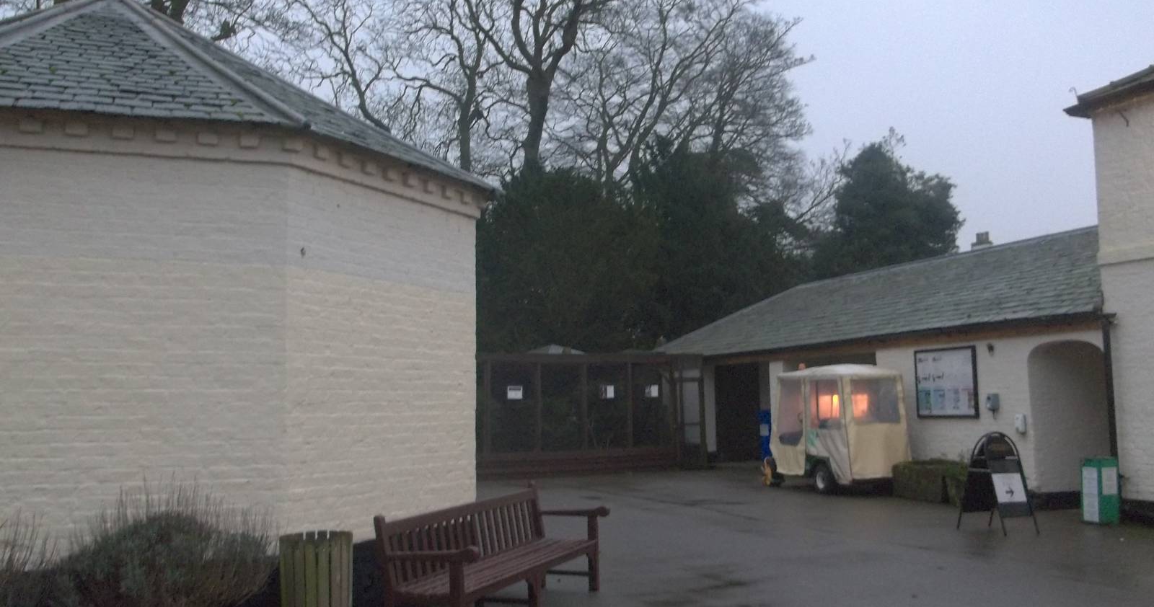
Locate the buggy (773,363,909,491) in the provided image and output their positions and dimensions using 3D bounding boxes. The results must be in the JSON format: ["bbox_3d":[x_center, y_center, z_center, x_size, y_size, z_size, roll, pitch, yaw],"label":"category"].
[{"bbox_3d":[4.113,1.947,17.295,1.100,1.900,2.350,1,-6,-18],"label":"buggy"}]

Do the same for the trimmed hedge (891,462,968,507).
[{"bbox_3d":[5.057,2.475,15.221,0.500,0.500,1.650,1,-6,-18],"label":"trimmed hedge"}]

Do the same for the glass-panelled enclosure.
[{"bbox_3d":[-0.559,2.393,23.755,5.102,2.438,2.400,2,-6,-23],"label":"glass-panelled enclosure"}]

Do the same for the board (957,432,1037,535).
[{"bbox_3d":[4.571,1.940,12.013,0.520,1.071,0.730,2,-6,-24],"label":"board"}]

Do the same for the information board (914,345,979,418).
[{"bbox_3d":[5.297,1.150,15.872,0.070,0.998,1.428,1,-6,-18],"label":"information board"}]

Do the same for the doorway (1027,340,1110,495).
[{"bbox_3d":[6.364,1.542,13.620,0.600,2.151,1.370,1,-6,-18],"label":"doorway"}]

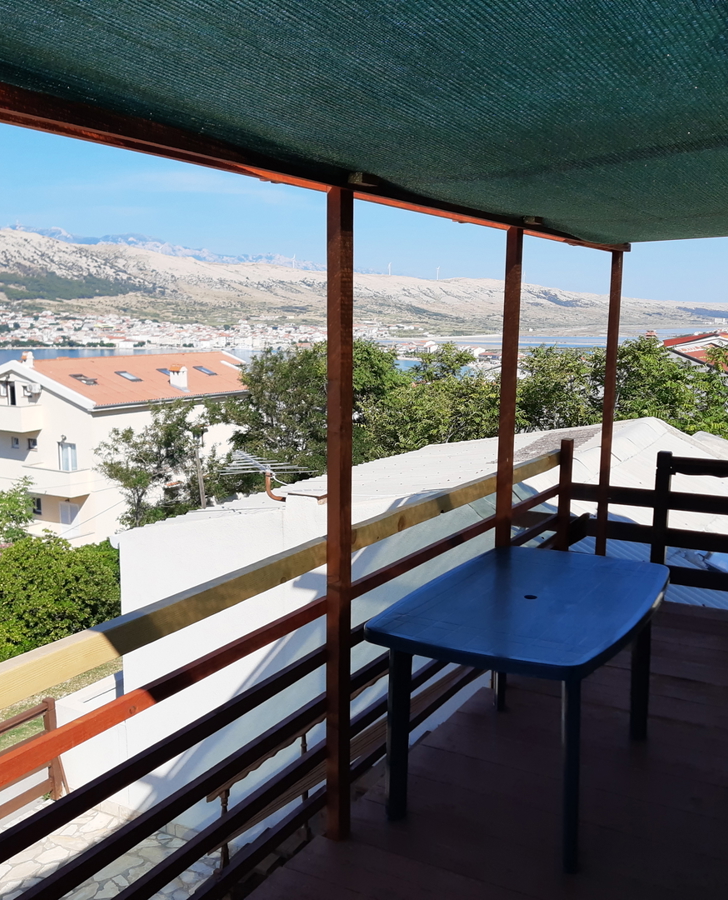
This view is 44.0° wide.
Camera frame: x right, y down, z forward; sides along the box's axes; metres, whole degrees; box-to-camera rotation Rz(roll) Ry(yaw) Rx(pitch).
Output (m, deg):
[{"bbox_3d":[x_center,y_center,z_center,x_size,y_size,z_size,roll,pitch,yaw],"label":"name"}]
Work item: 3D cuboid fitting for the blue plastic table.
[{"bbox_3d":[0.649,0.911,3.500,0.869,0.732,1.347,5,10,29],"label":"blue plastic table"}]

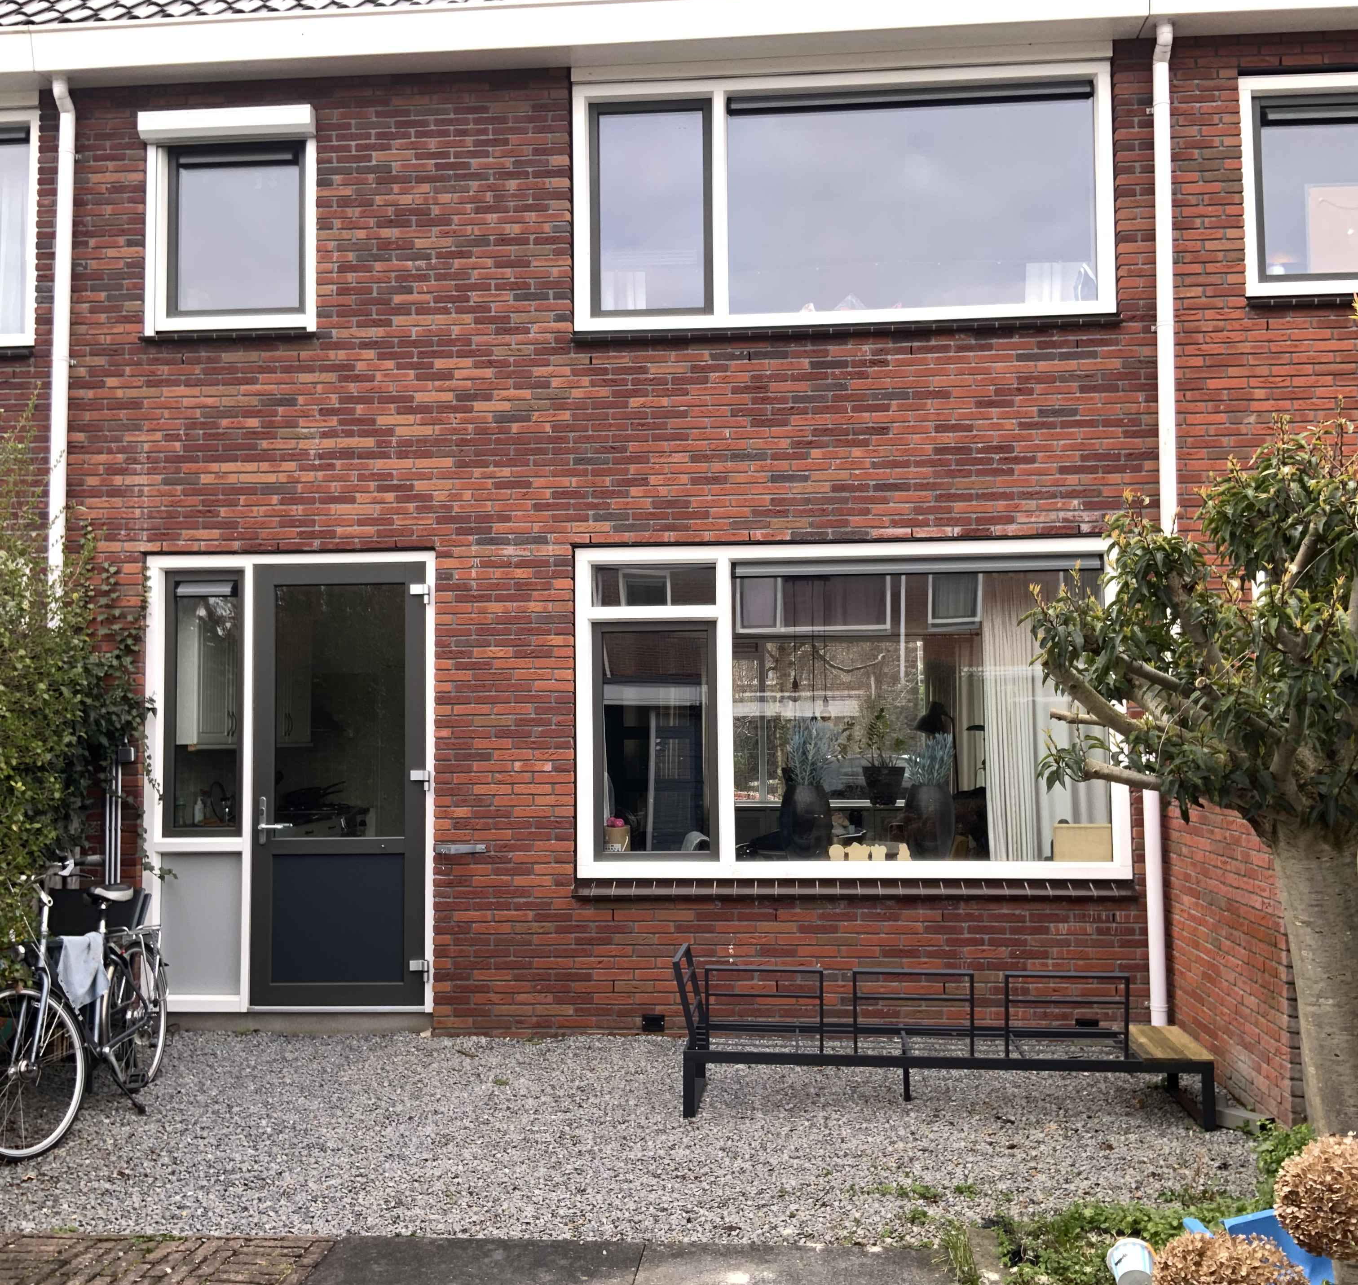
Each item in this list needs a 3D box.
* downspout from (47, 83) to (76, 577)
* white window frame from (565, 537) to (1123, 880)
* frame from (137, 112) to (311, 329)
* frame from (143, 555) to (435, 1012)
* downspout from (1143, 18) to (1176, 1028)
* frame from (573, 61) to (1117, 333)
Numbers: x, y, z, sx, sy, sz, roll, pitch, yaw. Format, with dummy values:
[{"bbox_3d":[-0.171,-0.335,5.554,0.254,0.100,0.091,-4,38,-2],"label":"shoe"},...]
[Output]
[{"bbox_3d":[-3.441,-0.568,8.360,0.095,5.240,0.200,-1,-4,5],"label":"downspout"},{"bbox_3d":[0.914,0.368,8.195,2.940,1.802,0.120,-1,-4,5],"label":"white window frame"},{"bbox_3d":[-2.519,-2.344,8.526,1.005,1.230,0.260,-1,-4,5],"label":"frame"},{"bbox_3d":[-2.152,0.769,8.428,1.646,2.514,0.120,-1,-4,5],"label":"frame"},{"bbox_3d":[2.511,-0.629,7.863,0.230,5.250,0.200,-1,-4,5],"label":"downspout"},{"bbox_3d":[0.889,-2.442,8.376,2.948,1.406,0.120,-1,-4,5],"label":"frame"}]

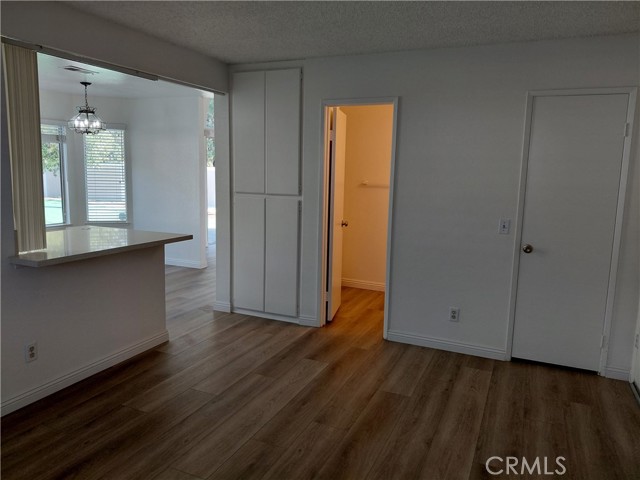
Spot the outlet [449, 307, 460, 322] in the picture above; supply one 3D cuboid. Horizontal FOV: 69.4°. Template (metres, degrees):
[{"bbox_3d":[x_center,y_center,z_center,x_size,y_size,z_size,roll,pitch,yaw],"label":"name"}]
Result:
[{"bbox_3d":[1.119,0.621,3.829,0.072,0.116,0.012,5,9,24],"label":"outlet"}]

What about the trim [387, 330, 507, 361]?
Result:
[{"bbox_3d":[1.051,0.885,3.896,0.978,0.083,0.016,5,9,24],"label":"trim"}]

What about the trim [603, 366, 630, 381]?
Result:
[{"bbox_3d":[2.185,0.981,3.385,0.149,0.083,0.016,5,9,24],"label":"trim"}]

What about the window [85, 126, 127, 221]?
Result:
[{"bbox_3d":[-3.210,-0.951,6.936,0.577,1.368,0.055,-2,9,-21],"label":"window"}]

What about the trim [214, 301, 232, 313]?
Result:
[{"bbox_3d":[-1.012,0.710,4.824,0.222,0.083,0.016,5,9,24],"label":"trim"}]

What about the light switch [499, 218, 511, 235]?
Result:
[{"bbox_3d":[1.434,-0.104,3.586,0.072,0.116,0.012,5,9,24],"label":"light switch"}]

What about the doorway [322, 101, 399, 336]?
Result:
[{"bbox_3d":[0.335,-0.179,4.141,0.691,2.091,0.130,5,9,24],"label":"doorway"}]

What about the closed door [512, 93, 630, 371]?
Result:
[{"bbox_3d":[1.827,-0.040,3.432,0.603,2.005,0.045,5,9,24],"label":"closed door"}]

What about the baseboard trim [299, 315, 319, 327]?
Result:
[{"bbox_3d":[-0.104,0.787,4.416,0.196,0.083,0.016,5,9,24],"label":"baseboard trim"}]

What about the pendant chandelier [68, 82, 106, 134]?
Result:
[{"bbox_3d":[-2.815,-1.588,5.594,0.466,0.609,0.466,5,9,24],"label":"pendant chandelier"}]

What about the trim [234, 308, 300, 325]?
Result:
[{"bbox_3d":[-0.552,0.755,4.619,0.789,0.070,0.018,5,9,24],"label":"trim"}]

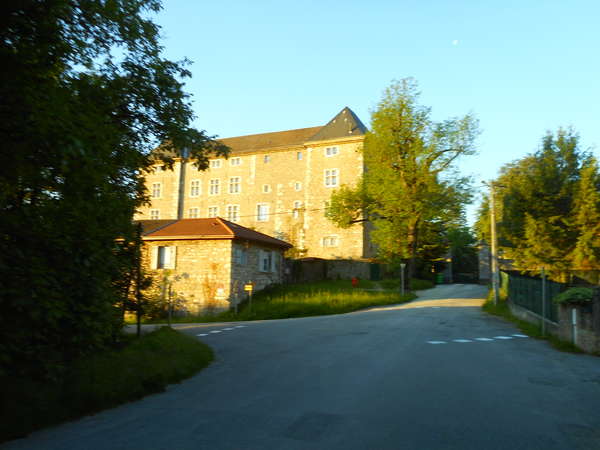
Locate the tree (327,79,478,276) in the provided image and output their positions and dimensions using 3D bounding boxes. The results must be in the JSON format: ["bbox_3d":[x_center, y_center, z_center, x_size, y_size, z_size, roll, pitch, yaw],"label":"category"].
[{"bbox_3d":[8.818,-4.134,43.245,12.500,17.700,12.000,1,-8,0],"label":"tree"}]

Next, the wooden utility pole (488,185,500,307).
[{"bbox_3d":[10.040,0.952,25.949,0.300,6.380,0.300,1,-8,0],"label":"wooden utility pole"}]

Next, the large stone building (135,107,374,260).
[{"bbox_3d":[-6.073,-4.268,73.809,35.500,22.500,12.000,-2,-9,24],"label":"large stone building"}]

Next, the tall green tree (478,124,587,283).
[{"bbox_3d":[16.961,-1.300,36.831,8.000,11.820,8.000,1,-8,0],"label":"tall green tree"}]

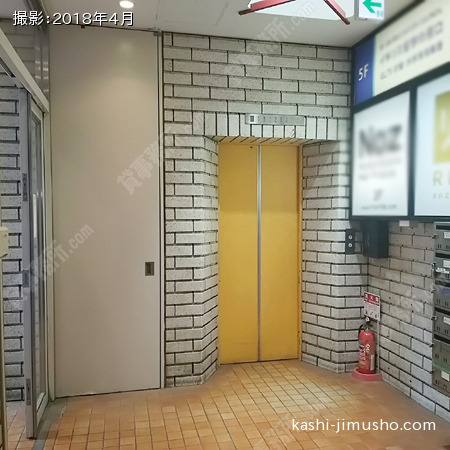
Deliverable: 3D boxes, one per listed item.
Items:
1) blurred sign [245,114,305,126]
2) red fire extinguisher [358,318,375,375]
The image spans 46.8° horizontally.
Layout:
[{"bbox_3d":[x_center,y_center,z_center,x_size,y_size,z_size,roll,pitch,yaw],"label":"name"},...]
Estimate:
[{"bbox_3d":[0.430,-0.888,4.395,0.525,0.083,0.030,0,2,-14],"label":"blurred sign"},{"bbox_3d":[1.235,1.054,4.500,0.160,0.500,0.155,-2,2,-43],"label":"red fire extinguisher"}]

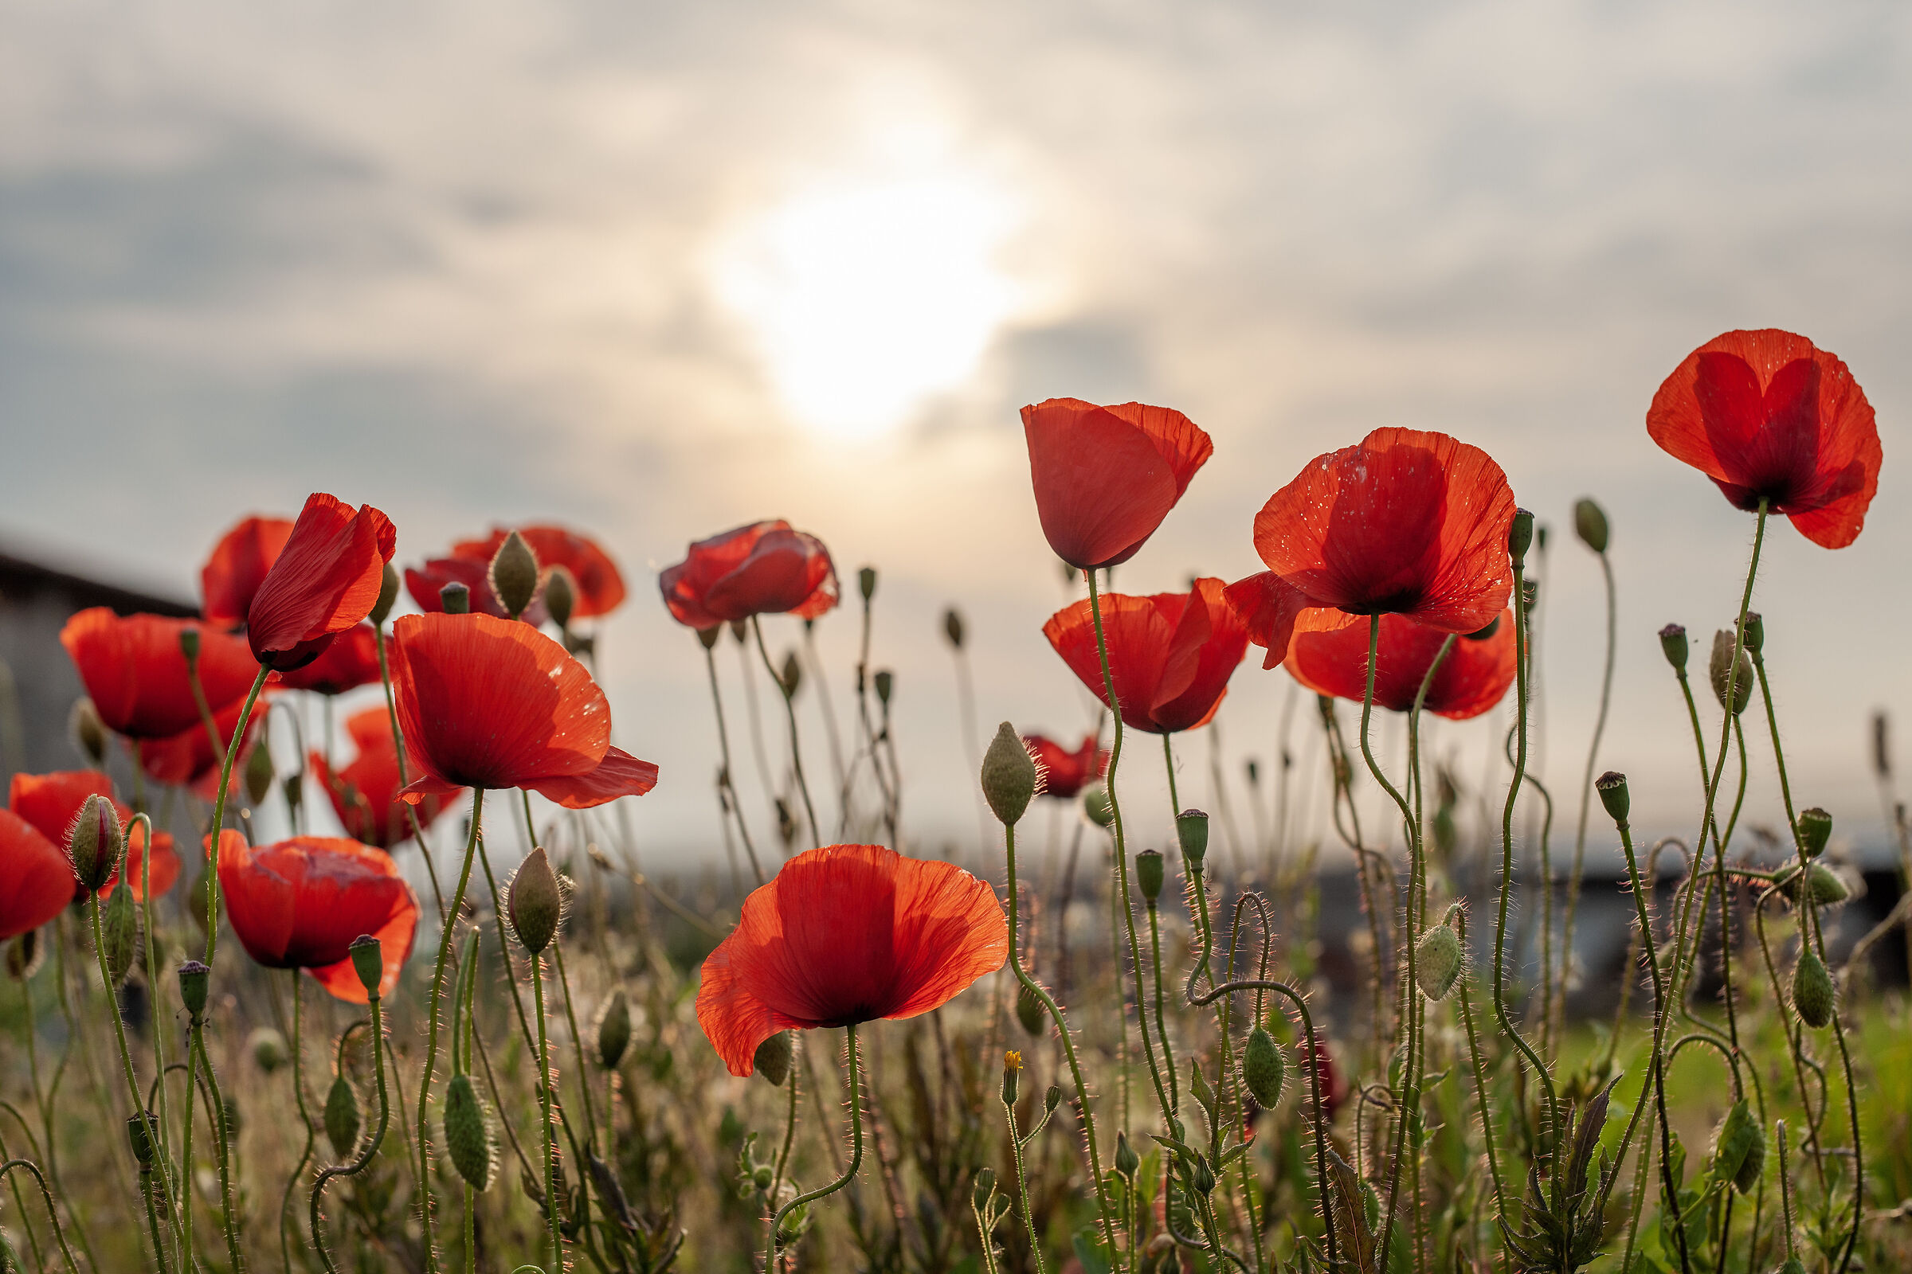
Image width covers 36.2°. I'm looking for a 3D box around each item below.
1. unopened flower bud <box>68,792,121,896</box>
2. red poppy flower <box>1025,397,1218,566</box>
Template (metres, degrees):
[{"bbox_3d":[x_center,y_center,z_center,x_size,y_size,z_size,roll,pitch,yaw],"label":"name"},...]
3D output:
[{"bbox_3d":[-0.209,0.050,0.710,0.012,0.025,0.012,-3,-3,0],"label":"unopened flower bud"},{"bbox_3d":[0.043,-0.041,0.780,0.049,0.045,0.047,9,-3,0],"label":"red poppy flower"}]

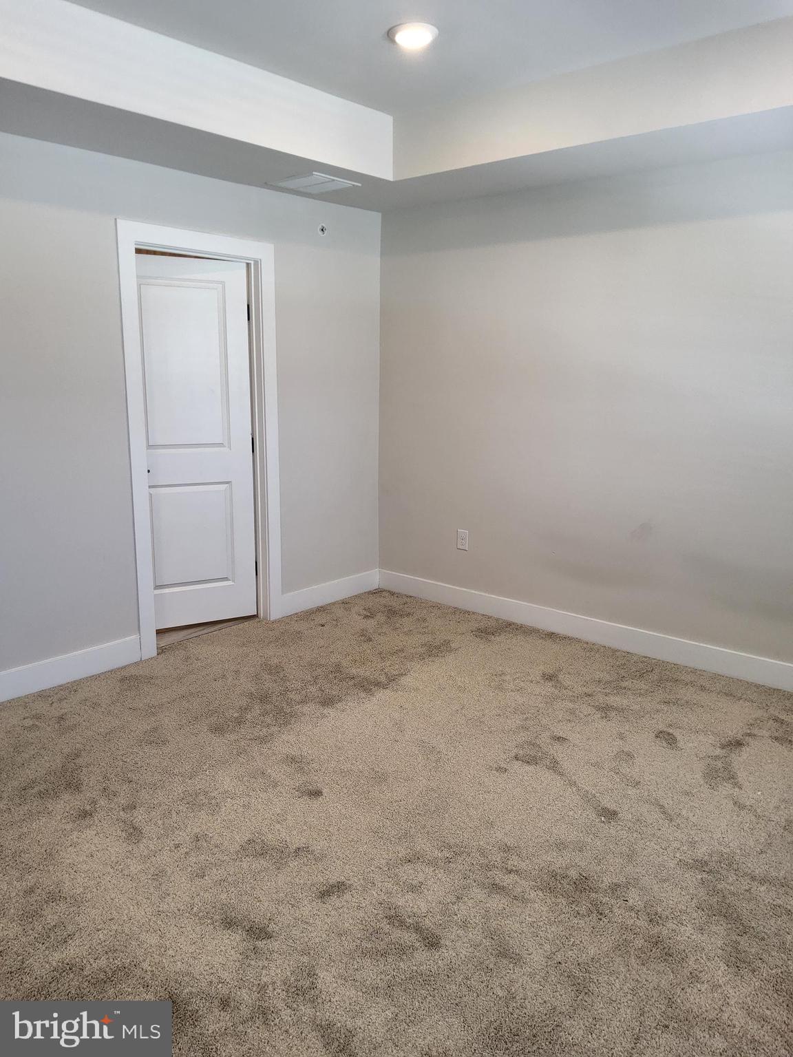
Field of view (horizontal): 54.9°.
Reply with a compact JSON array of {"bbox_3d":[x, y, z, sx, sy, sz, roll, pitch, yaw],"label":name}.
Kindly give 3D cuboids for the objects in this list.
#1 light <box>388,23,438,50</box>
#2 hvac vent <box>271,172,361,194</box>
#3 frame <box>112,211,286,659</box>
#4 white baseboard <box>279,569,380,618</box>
[{"bbox_3d":[0.063,-1.840,2.870,0.191,0.035,0.191,0,12,0],"label":"light"},{"bbox_3d":[-0.429,-1.786,3.984,0.345,0.020,0.355,11,16,41],"label":"hvac vent"},{"bbox_3d":[-1.027,-0.445,4.103,0.135,2.149,0.926,11,16,41],"label":"frame"},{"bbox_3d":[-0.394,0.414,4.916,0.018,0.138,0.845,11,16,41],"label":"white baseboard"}]

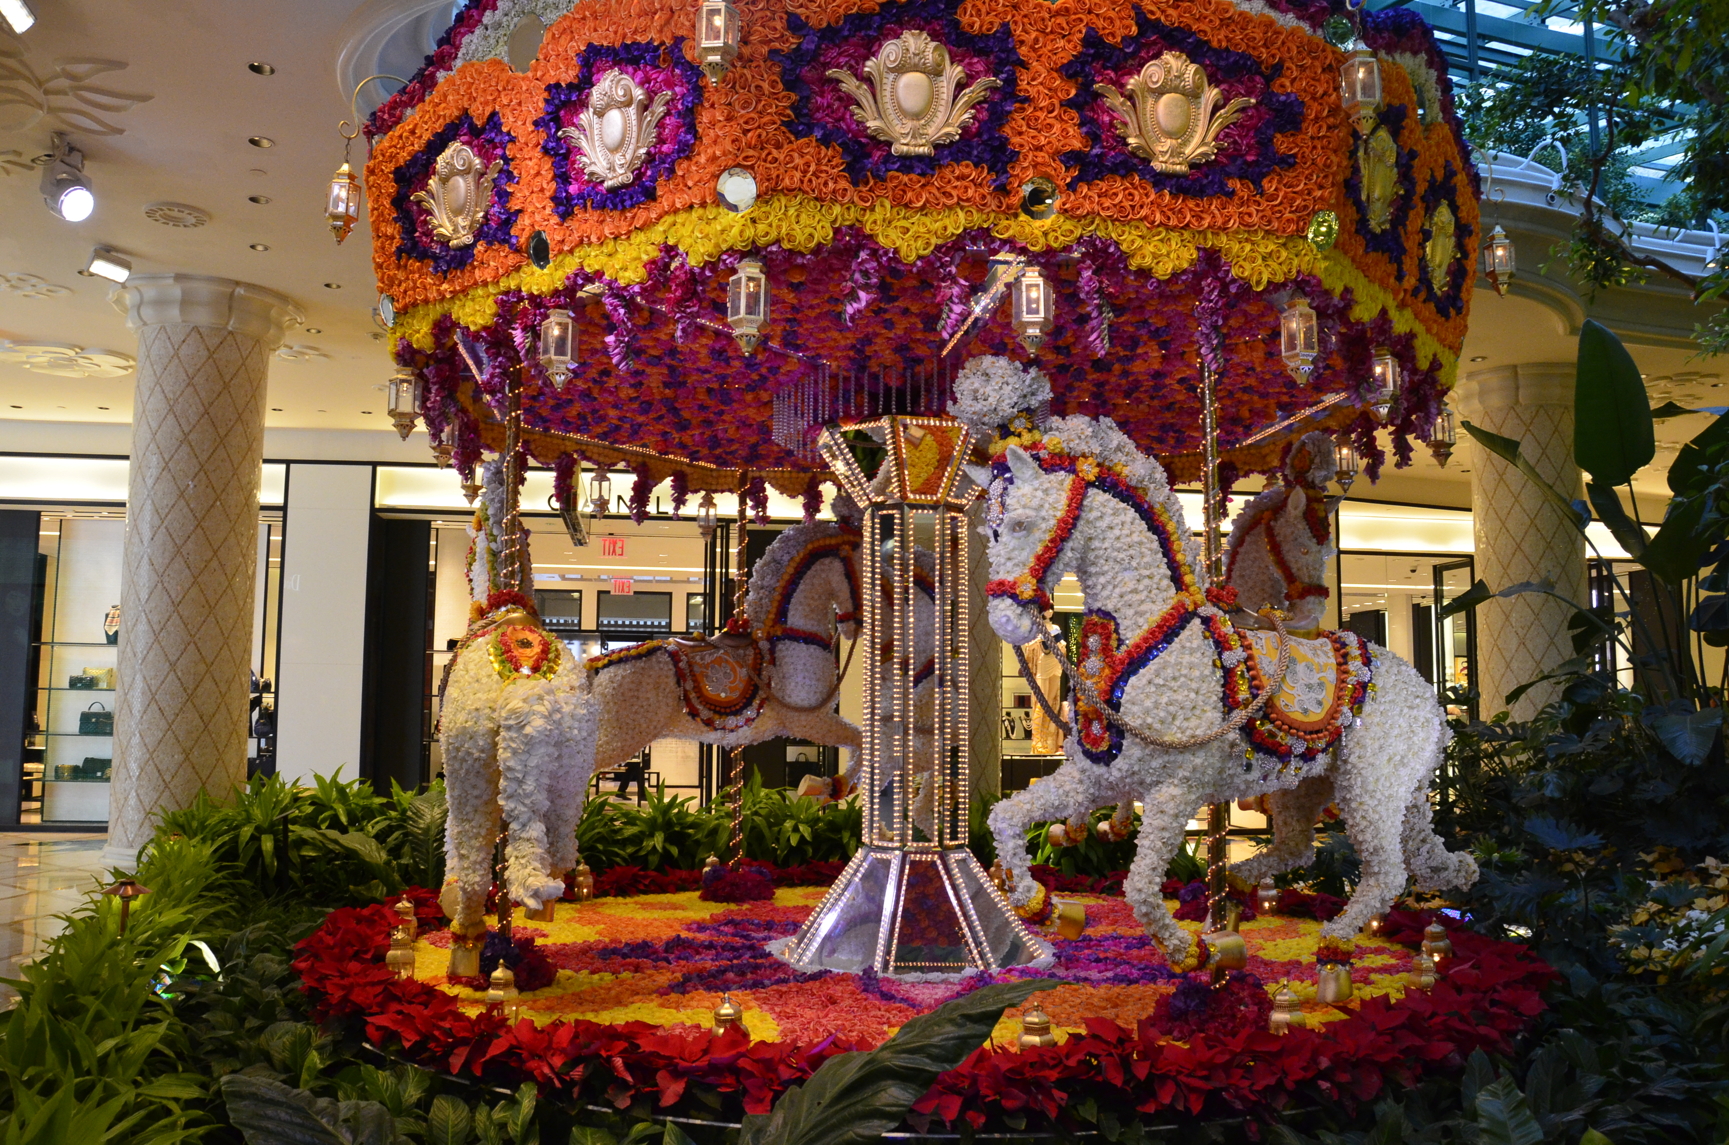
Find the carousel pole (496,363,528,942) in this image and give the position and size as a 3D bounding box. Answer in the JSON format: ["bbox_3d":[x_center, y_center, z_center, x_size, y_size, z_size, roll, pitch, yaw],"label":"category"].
[{"bbox_3d":[-1.545,0.325,5.609,0.066,2.588,0.066,2,-5,-15],"label":"carousel pole"}]

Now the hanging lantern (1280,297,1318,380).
[{"bbox_3d":[1.533,-0.823,4.532,0.140,0.333,0.132,3,-6,-30],"label":"hanging lantern"}]

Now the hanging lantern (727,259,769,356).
[{"bbox_3d":[-0.380,-0.862,4.208,0.140,0.325,0.132,-1,-5,13],"label":"hanging lantern"}]

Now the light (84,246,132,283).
[{"bbox_3d":[-4.697,-1.919,8.043,0.150,0.170,0.250,-2,-5,21],"label":"light"}]

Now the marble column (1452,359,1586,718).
[{"bbox_3d":[5.808,0.425,11.243,1.250,4.197,1.250,-2,-6,27],"label":"marble column"}]

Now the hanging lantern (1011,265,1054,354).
[{"bbox_3d":[0.543,-0.851,4.186,0.140,0.310,0.132,1,-5,-7],"label":"hanging lantern"}]

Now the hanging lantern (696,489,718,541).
[{"bbox_3d":[-1.110,-0.397,9.152,0.140,0.346,0.132,3,-6,-29],"label":"hanging lantern"}]

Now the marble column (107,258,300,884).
[{"bbox_3d":[-4.846,0.181,9.225,1.250,4.197,1.250,3,-6,-28],"label":"marble column"}]

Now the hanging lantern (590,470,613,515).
[{"bbox_3d":[-1.699,-0.510,8.318,0.132,0.328,0.140,-4,-6,39],"label":"hanging lantern"}]

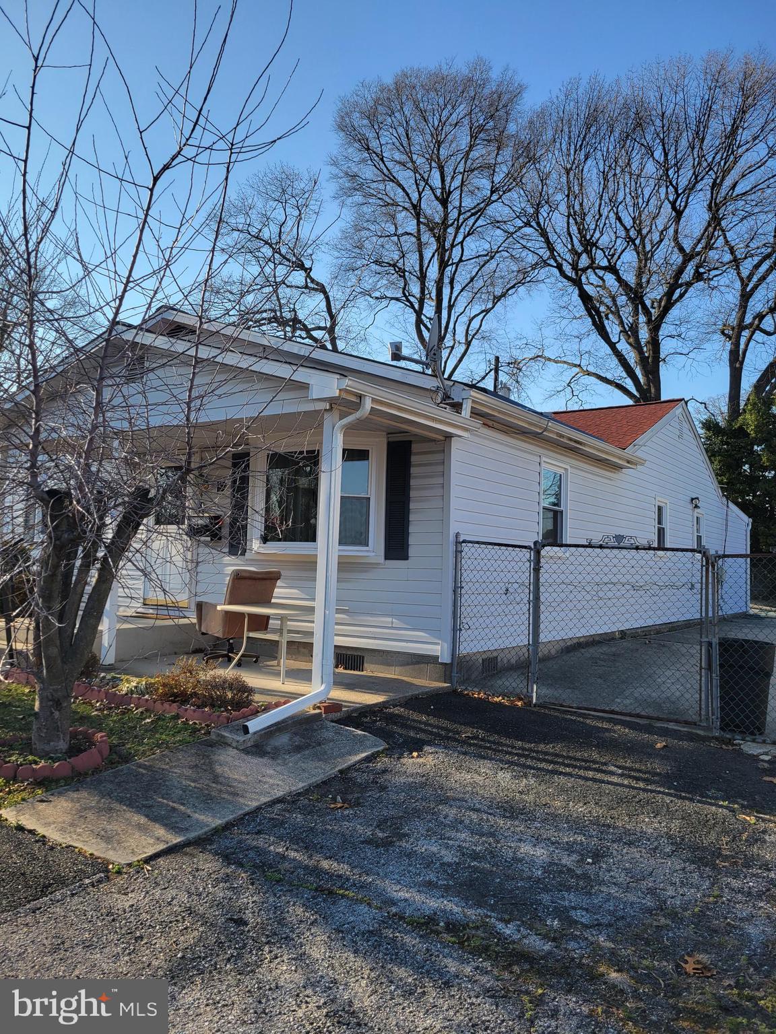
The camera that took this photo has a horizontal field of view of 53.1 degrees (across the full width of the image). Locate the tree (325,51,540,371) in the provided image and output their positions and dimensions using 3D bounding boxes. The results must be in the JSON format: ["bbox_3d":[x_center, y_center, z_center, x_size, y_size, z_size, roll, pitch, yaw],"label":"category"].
[{"bbox_3d":[1.637,-8.047,32.241,8.485,22.925,8.485,2,-4,0],"label":"tree"}]

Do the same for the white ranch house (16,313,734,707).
[{"bbox_3d":[0.878,-0.071,15.854,9.600,4.700,17.100,-1,-5,35],"label":"white ranch house"}]

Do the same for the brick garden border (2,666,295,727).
[{"bbox_3d":[-2.189,1.596,7.272,3.120,0.140,1.250,-1,-5,35],"label":"brick garden border"}]

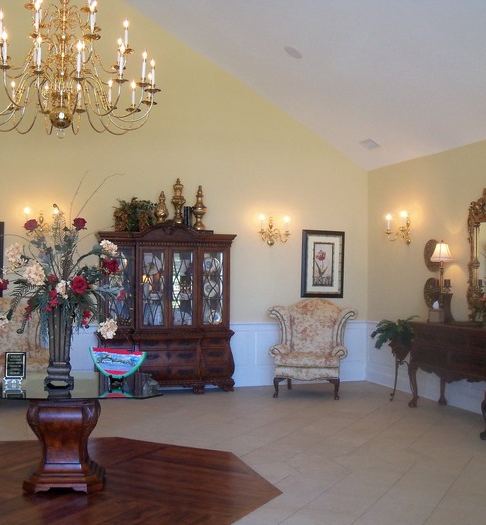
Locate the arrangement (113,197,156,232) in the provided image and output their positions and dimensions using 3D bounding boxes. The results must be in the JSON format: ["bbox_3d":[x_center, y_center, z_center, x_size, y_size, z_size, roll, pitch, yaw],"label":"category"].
[{"bbox_3d":[-1.331,-0.581,8.748,0.531,0.456,0.403,1,-2,-18],"label":"arrangement"}]

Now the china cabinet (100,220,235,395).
[{"bbox_3d":[-0.959,0.553,8.840,1.714,2.134,0.459,1,-2,-18],"label":"china cabinet"}]

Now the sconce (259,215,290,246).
[{"bbox_3d":[0.405,-0.420,9.449,0.445,0.410,0.202,1,-2,-18],"label":"sconce"}]

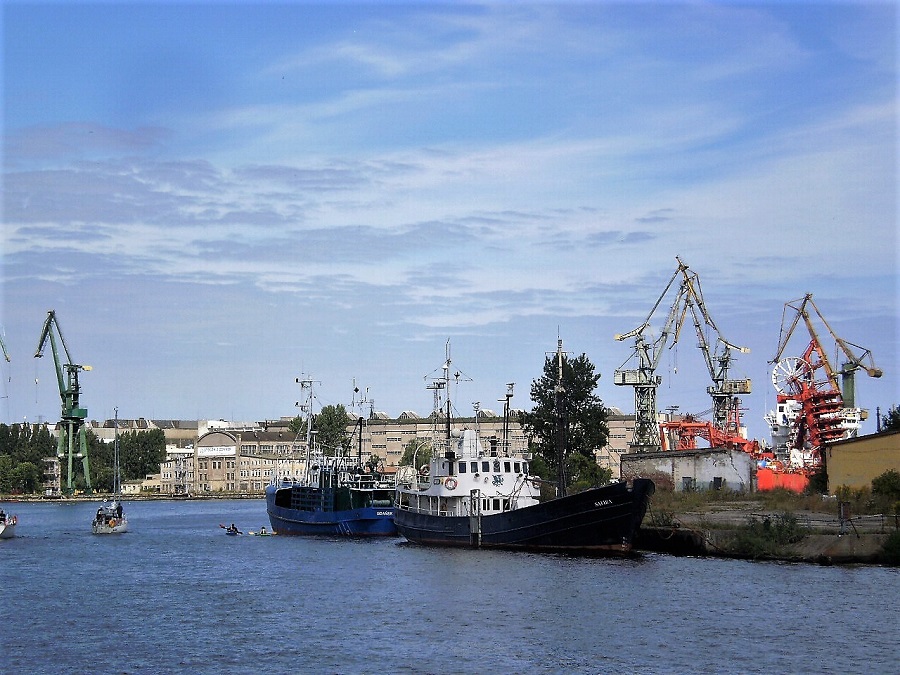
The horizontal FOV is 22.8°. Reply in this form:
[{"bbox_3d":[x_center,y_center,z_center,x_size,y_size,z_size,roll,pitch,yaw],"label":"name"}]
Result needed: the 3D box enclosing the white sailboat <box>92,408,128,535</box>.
[{"bbox_3d":[-30.060,11.840,198.000,3.000,11.100,9.400,0,-4,1],"label":"white sailboat"}]

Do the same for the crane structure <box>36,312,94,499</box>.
[{"bbox_3d":[-114.080,19.260,660.000,18.500,54.500,9.500,-3,-5,32],"label":"crane structure"}]

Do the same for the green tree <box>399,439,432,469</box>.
[{"bbox_3d":[-7.410,27.690,480.000,7.300,12.000,7.300,0,-4,0],"label":"green tree"}]

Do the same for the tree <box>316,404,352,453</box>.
[{"bbox_3d":[-38.360,36.400,730.000,11.800,29.000,11.800,0,-4,0],"label":"tree"}]

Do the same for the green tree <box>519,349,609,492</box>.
[{"bbox_3d":[12.940,10.090,255.000,10.300,17.200,10.300,0,-4,0],"label":"green tree"}]

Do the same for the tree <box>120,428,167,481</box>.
[{"bbox_3d":[-95.950,38.660,700.000,14.200,20.300,13.000,0,-4,0],"label":"tree"}]

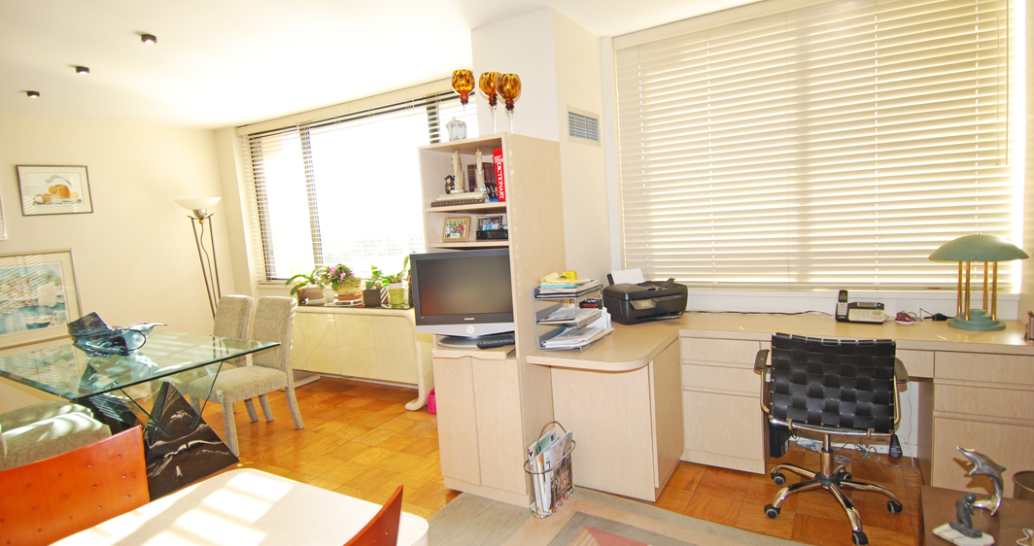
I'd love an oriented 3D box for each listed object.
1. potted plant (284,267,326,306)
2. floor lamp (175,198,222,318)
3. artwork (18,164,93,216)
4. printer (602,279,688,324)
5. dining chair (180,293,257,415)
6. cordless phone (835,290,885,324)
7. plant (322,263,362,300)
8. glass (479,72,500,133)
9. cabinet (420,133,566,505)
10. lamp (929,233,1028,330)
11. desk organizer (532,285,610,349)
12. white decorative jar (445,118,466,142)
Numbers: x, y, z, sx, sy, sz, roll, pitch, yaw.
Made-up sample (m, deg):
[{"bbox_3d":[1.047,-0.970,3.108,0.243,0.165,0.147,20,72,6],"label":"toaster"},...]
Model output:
[{"bbox_3d":[-1.916,0.101,4.671,0.335,0.304,0.284,0,7,30],"label":"potted plant"},{"bbox_3d":[-2.825,0.204,4.774,0.426,1.755,0.426,0,7,30],"label":"floor lamp"},{"bbox_3d":[-3.984,-0.716,4.486,0.025,0.415,0.485,0,8,32],"label":"artwork"},{"bbox_3d":[0.789,0.172,3.176,0.431,0.198,0.340,-5,6,-16],"label":"printer"},{"bbox_3d":[-2.273,0.682,3.793,0.456,0.943,0.588,0,7,30],"label":"dining chair"},{"bbox_3d":[1.799,0.179,2.725,0.198,0.152,0.142,0,7,30],"label":"cordless phone"},{"bbox_3d":[-1.502,0.079,4.432,0.325,0.304,0.304,0,7,30],"label":"plant"},{"bbox_3d":[-0.122,-0.851,2.675,0.120,0.361,0.120,-4,7,0],"label":"glass"},{"bbox_3d":[-0.070,0.224,2.856,0.520,1.815,0.615,0,8,30],"label":"cabinet"},{"bbox_3d":[2.180,0.036,2.452,0.360,0.446,0.360,0,7,30],"label":"lamp"},{"bbox_3d":[0.282,0.216,2.701,0.235,0.310,0.350,0,8,29],"label":"desk organizer"},{"bbox_3d":[-0.299,-0.714,2.600,0.108,0.132,0.085,0,8,30],"label":"white decorative jar"}]

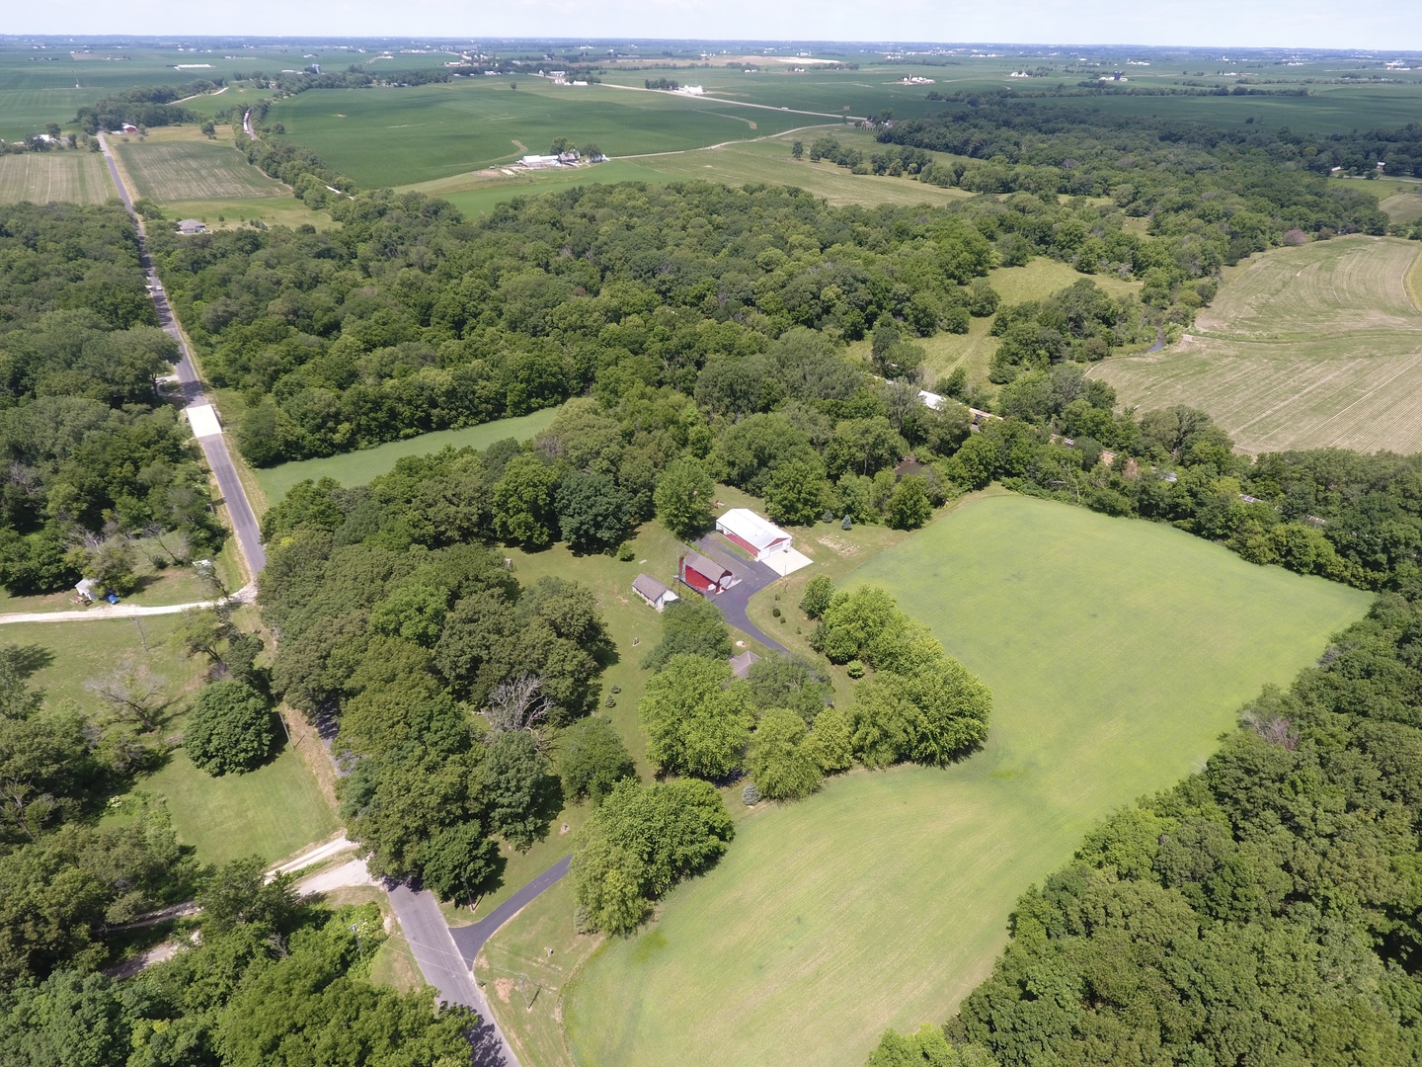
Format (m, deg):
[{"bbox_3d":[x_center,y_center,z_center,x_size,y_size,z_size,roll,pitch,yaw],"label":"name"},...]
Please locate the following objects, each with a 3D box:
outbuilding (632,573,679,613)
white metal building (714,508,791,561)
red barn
[{"bbox_3d":[-14.060,14.290,208.310,6.800,4.100,10.500,-22,38,-32],"label":"outbuilding"},{"bbox_3d":[12.150,-0.660,232.460,11.500,5.260,19.850,-21,37,-31],"label":"white metal building"},{"bbox_3d":[-0.750,10.180,213.540,11.800,5.900,6.200,28,40,37],"label":"red barn"}]

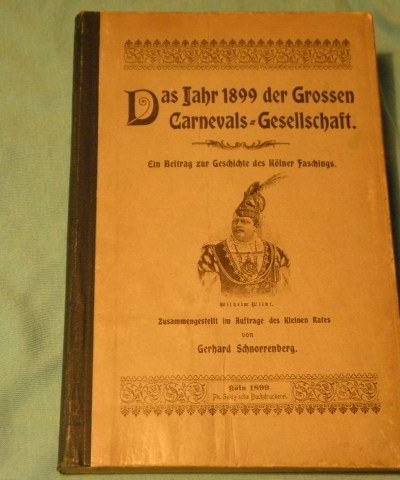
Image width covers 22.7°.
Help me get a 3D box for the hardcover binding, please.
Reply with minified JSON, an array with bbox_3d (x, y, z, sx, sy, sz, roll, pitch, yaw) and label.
[{"bbox_3d":[-0.053,-0.006,0.456,0.014,0.017,0.220,-1,68,0],"label":"hardcover binding"}]

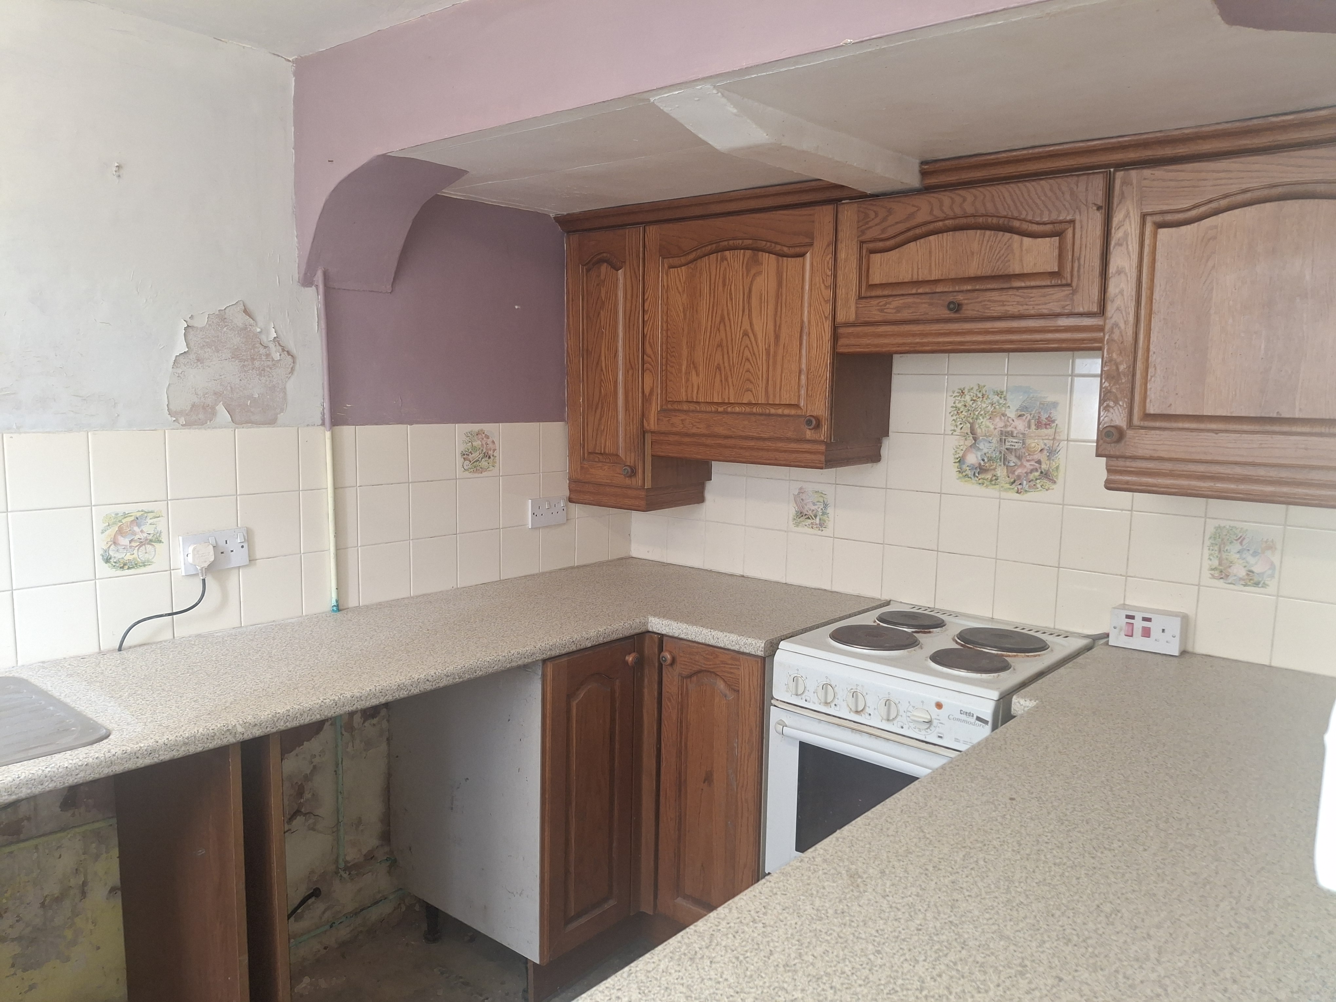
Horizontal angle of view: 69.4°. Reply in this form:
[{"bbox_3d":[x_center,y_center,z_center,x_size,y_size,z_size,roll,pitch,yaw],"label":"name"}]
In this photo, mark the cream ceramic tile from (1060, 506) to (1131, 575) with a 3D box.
[{"bbox_3d":[0.980,0.090,2.210,0.150,0.150,0.008,7,9,40],"label":"cream ceramic tile"}]

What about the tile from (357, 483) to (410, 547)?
[{"bbox_3d":[-0.737,0.034,2.498,0.010,0.151,0.151,7,9,40],"label":"tile"}]

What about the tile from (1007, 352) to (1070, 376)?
[{"bbox_3d":[0.878,-0.371,2.272,0.149,0.149,0.009,7,9,39],"label":"tile"}]

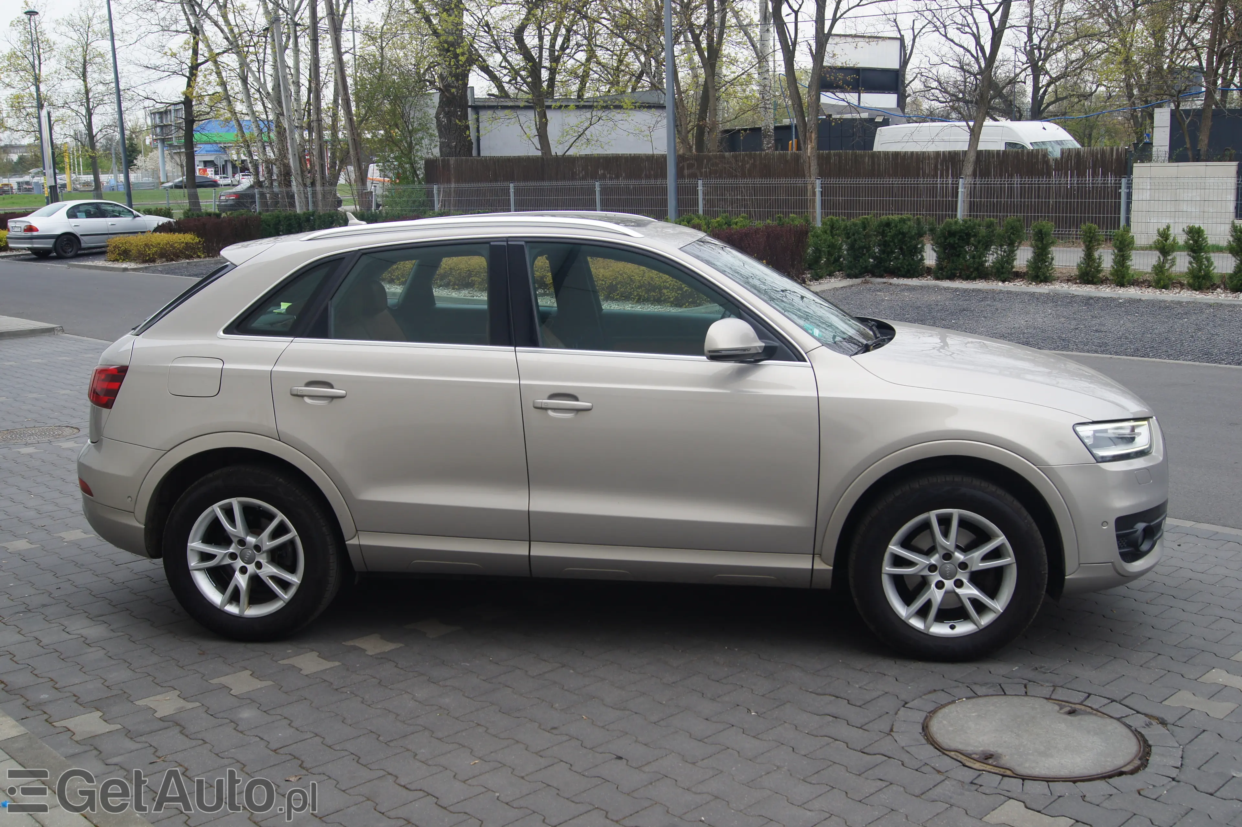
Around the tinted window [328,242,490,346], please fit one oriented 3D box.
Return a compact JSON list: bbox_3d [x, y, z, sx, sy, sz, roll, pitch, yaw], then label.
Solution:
[{"bbox_3d":[-0.766,-0.444,4.962,0.626,0.388,0.050,2,-14,9],"label":"tinted window"}]

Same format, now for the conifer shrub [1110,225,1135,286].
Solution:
[{"bbox_3d":[6.492,-2.040,17.400,0.310,0.770,0.310,-11,14,-42],"label":"conifer shrub"}]

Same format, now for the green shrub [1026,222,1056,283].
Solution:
[{"bbox_3d":[5.828,-2.230,18.650,0.410,0.840,0.410,2,11,17],"label":"green shrub"}]

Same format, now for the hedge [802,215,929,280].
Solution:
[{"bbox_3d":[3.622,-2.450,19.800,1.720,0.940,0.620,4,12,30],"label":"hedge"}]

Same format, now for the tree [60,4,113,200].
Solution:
[{"bbox_3d":[-25.472,-14.658,64.000,2.700,10.000,2.700,-1,10,0],"label":"tree"}]

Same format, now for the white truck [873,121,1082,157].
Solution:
[{"bbox_3d":[9.330,-6.047,33.800,2.030,2.650,6.500,-10,13,-40],"label":"white truck"}]

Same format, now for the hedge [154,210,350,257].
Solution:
[{"bbox_3d":[-8.787,-4.259,32.000,1.200,0.950,5.600,-11,14,-42],"label":"hedge"}]

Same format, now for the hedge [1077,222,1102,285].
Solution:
[{"bbox_3d":[6.326,-2.144,18.150,0.370,0.840,0.370,2,11,19],"label":"hedge"}]

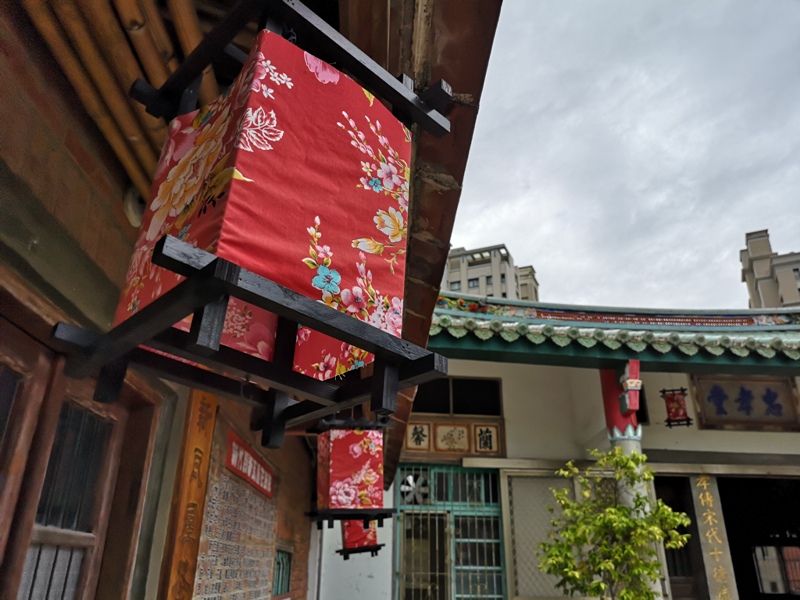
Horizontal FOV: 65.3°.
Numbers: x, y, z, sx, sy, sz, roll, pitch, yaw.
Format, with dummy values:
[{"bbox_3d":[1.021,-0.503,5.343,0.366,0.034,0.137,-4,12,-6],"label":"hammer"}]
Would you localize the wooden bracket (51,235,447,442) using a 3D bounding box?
[{"bbox_3d":[-0.226,0.113,0.930,0.468,0.098,0.453,27,-37,-37],"label":"wooden bracket"}]

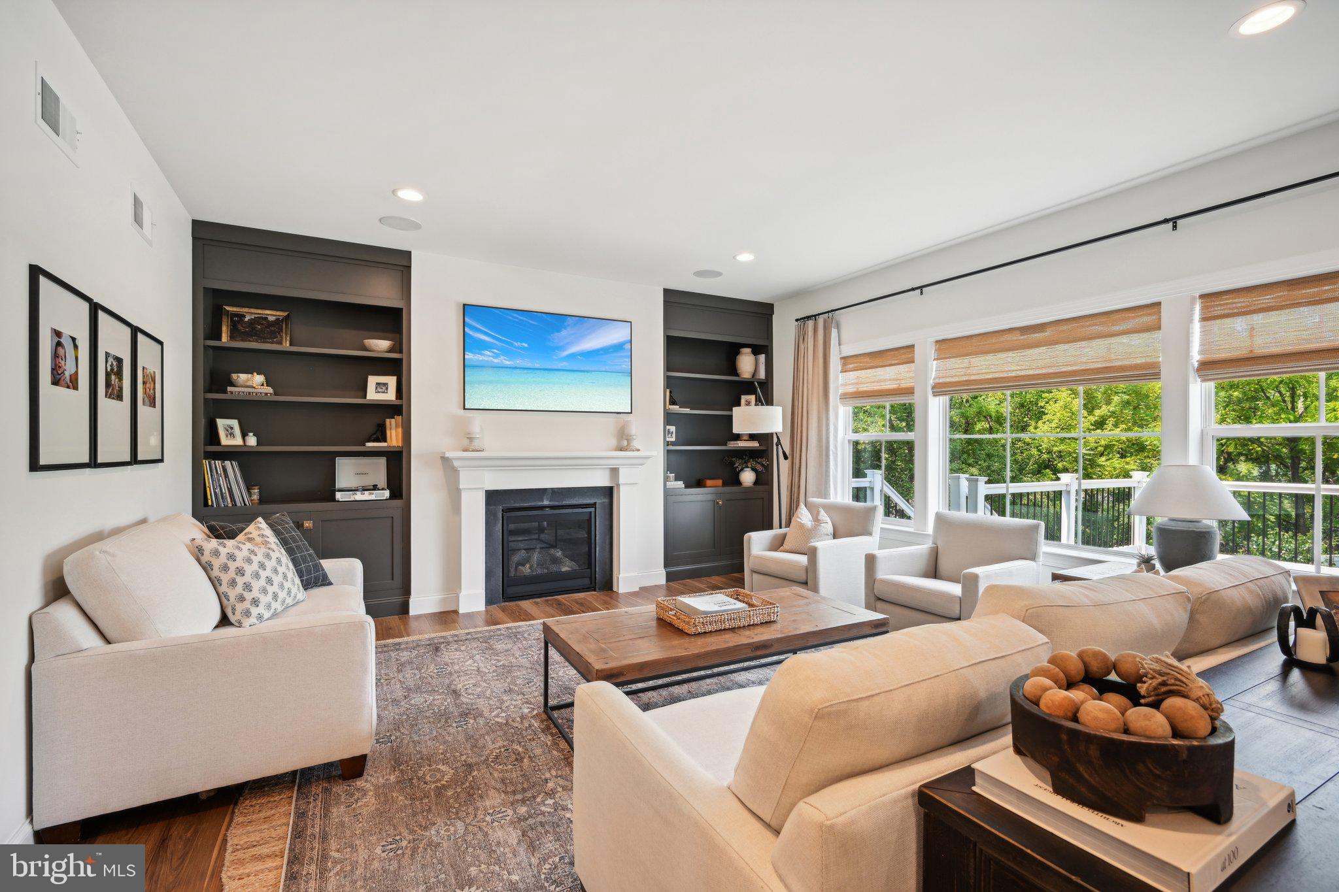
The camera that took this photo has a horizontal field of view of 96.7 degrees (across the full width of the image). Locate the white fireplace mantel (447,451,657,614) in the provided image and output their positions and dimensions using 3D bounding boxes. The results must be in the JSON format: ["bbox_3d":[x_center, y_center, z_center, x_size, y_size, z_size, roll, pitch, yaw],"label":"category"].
[{"bbox_3d":[-0.934,0.663,4.900,1.760,1.234,0.250,0,0,-29],"label":"white fireplace mantel"}]

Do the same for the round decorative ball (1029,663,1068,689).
[{"bbox_3d":[0.576,0.358,0.906,0.048,0.048,0.048,0,0,0],"label":"round decorative ball"}]

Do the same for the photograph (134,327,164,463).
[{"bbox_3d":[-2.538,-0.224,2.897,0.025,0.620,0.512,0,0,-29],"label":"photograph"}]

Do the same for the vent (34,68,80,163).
[{"bbox_3d":[-2.045,-1.101,2.004,0.020,0.190,0.360,0,0,-29],"label":"vent"}]

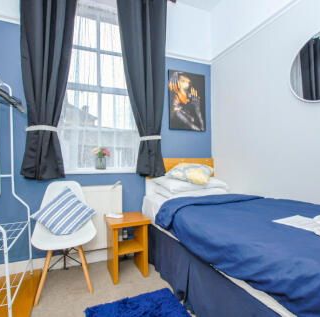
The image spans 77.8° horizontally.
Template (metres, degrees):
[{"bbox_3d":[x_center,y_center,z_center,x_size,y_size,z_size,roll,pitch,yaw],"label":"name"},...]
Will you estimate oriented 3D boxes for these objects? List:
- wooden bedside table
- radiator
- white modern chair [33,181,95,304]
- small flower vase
[{"bbox_3d":[-0.296,0.788,1.798,0.345,0.480,0.295,0,0,-22],"label":"wooden bedside table"},{"bbox_3d":[-0.622,0.573,1.942,0.495,0.610,0.090,0,0,-22],"label":"radiator"},{"bbox_3d":[-0.762,0.618,1.621,0.460,0.825,0.520,0,0,-22],"label":"white modern chair"},{"bbox_3d":[-0.615,0.052,2.082,0.100,0.125,0.100,0,0,-22],"label":"small flower vase"}]

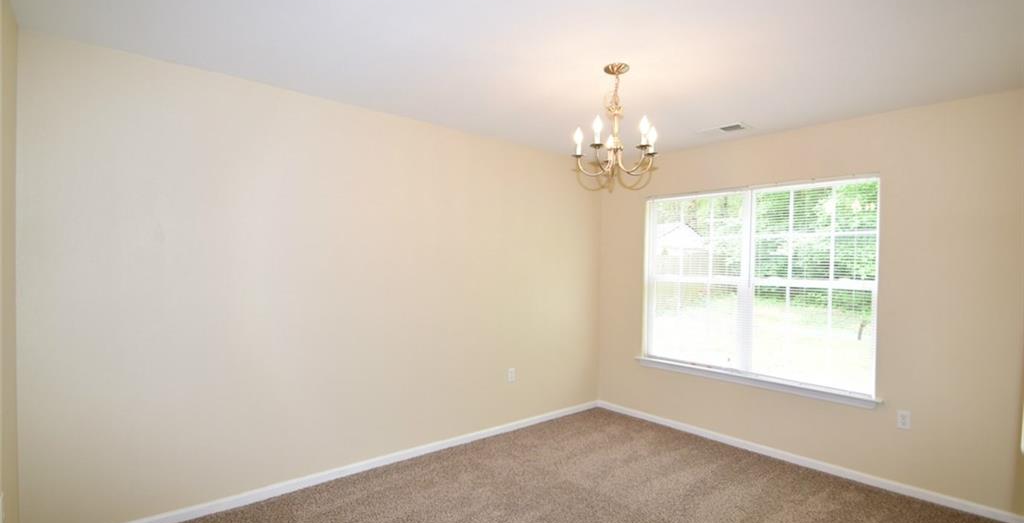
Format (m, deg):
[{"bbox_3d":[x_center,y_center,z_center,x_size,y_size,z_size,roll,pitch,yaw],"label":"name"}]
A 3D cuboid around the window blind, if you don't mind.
[{"bbox_3d":[1.833,0.197,3.622,0.130,1.534,1.787,1,0,-42],"label":"window blind"}]

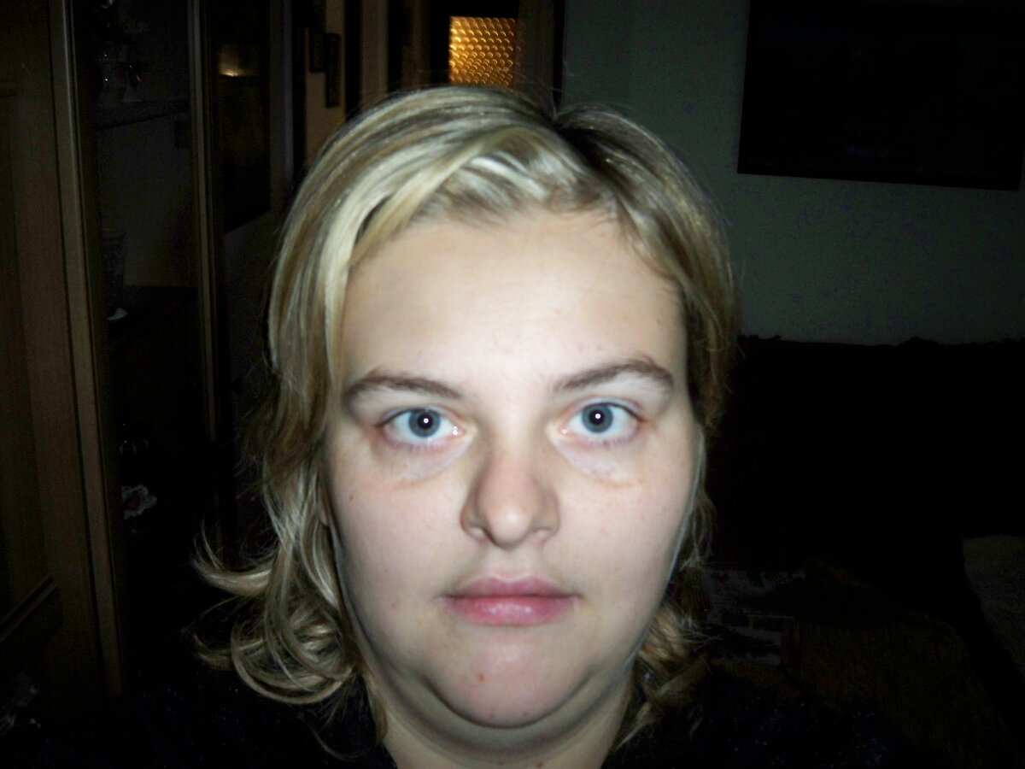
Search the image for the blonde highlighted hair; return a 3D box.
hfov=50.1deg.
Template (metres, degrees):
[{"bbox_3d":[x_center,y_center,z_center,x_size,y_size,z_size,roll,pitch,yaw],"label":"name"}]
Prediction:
[{"bbox_3d":[-0.020,0.013,0.497,0.232,0.270,0.205,1,6,0],"label":"blonde highlighted hair"}]

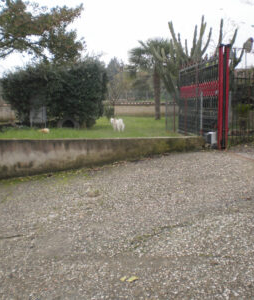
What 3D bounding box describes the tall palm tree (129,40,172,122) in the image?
[{"bbox_3d":[1.230,-3.050,18.200,2.150,3.500,2.100,-1,7,0],"label":"tall palm tree"}]

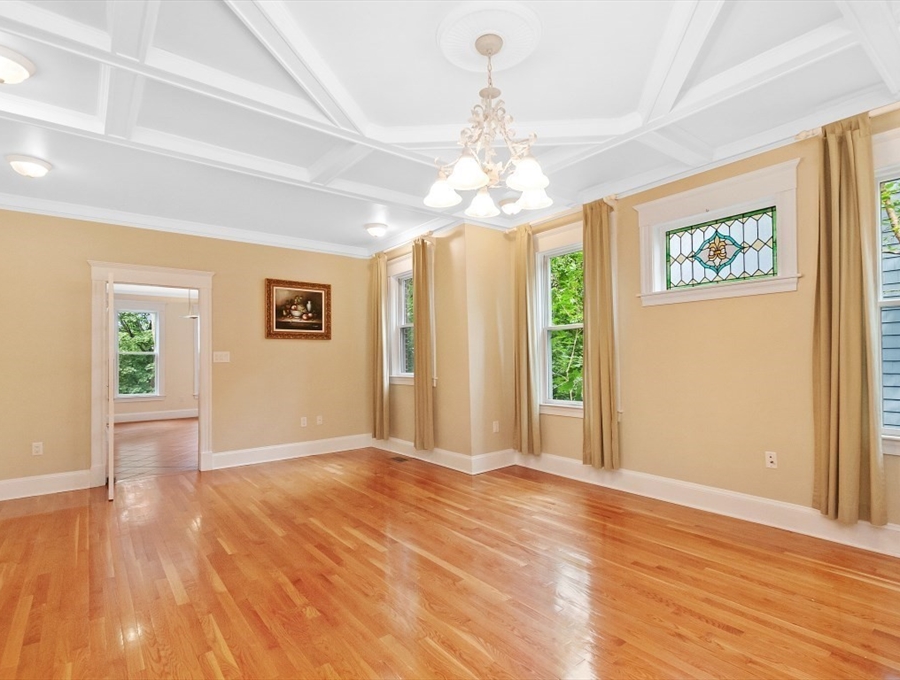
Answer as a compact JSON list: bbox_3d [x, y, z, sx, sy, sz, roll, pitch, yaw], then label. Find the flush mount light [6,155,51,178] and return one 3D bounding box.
[{"bbox_3d":[-3.055,-1.249,3.088,0.252,0.105,0.252,0,-2,-40],"label":"flush mount light"}]

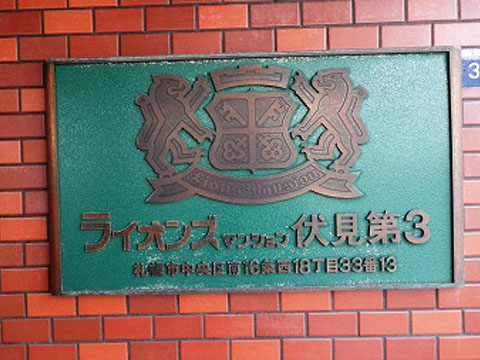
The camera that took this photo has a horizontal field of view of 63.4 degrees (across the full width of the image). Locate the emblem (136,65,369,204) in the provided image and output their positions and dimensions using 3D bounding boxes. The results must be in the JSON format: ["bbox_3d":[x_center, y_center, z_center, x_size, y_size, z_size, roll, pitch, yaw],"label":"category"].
[{"bbox_3d":[0.022,-0.085,0.732,0.438,0.259,0.012,-1,1,1],"label":"emblem"}]

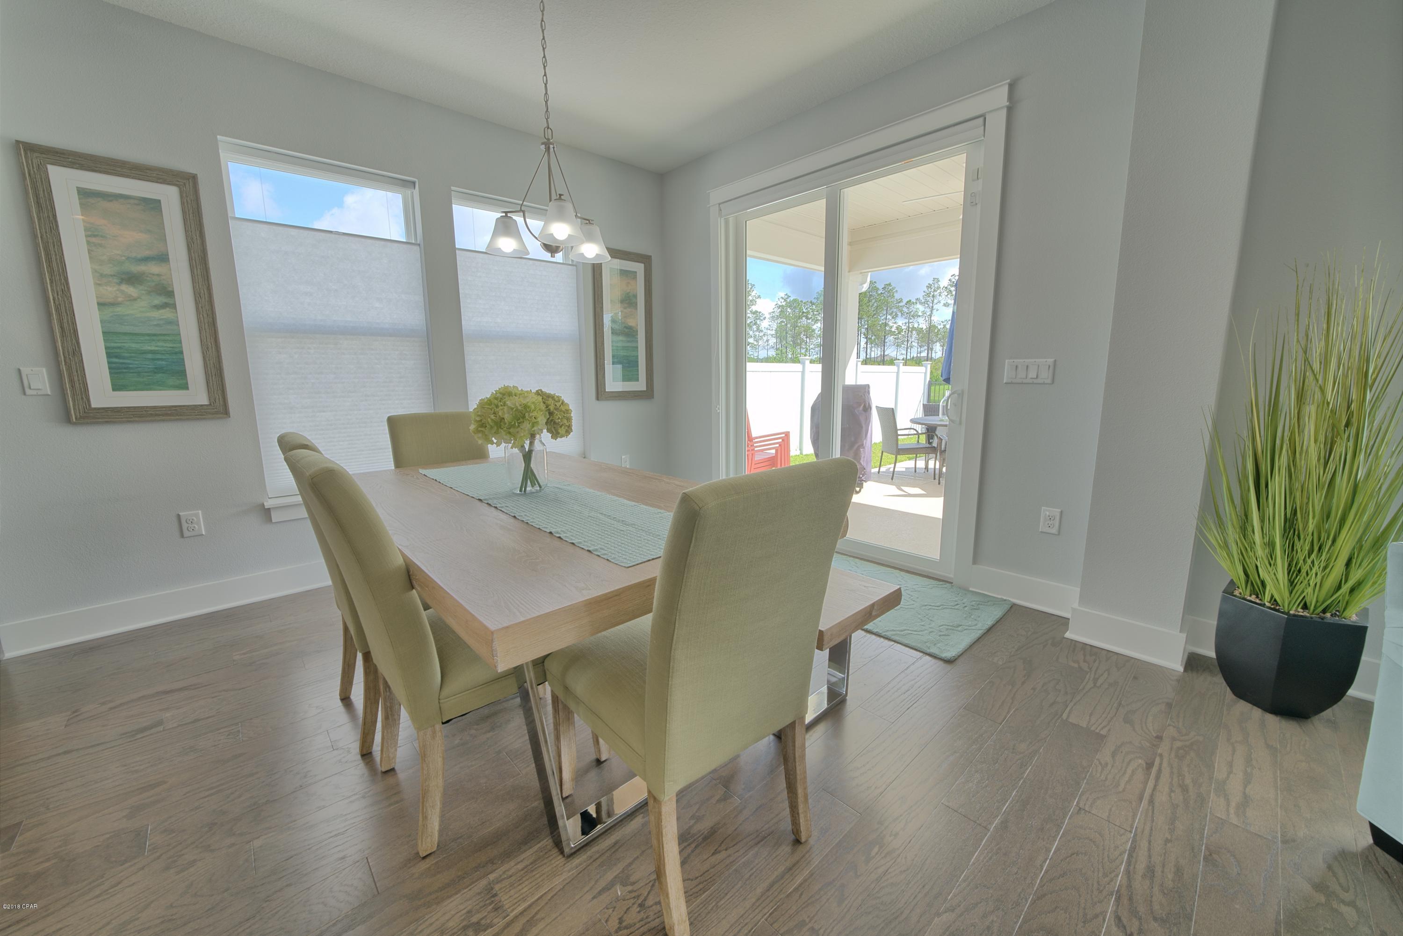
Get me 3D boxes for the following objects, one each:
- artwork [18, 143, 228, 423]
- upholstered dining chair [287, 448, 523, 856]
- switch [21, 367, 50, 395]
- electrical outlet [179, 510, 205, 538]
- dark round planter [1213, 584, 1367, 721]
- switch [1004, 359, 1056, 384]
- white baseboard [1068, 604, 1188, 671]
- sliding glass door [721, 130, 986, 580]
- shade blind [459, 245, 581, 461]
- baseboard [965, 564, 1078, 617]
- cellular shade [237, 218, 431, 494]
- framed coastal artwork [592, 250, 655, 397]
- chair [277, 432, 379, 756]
[{"bbox_3d":[-2.637,-0.807,2.367,0.525,1.165,0.035,-10,13,-43],"label":"artwork"},{"bbox_3d":[-0.674,0.428,1.467,0.660,0.995,0.475,-9,13,-41],"label":"upholstered dining chair"},{"bbox_3d":[-2.897,-0.374,2.205,0.071,0.116,0.008,-10,13,-43],"label":"switch"},{"bbox_3d":[-2.502,0.280,2.489,0.076,0.121,0.010,-9,12,-40],"label":"electrical outlet"},{"bbox_3d":[2.018,0.640,1.762,0.350,0.376,0.370,9,13,44],"label":"dark round planter"},{"bbox_3d":[1.590,-0.466,2.451,0.008,0.114,0.208,-10,13,-43],"label":"switch"},{"bbox_3d":[1.754,0.699,2.108,0.375,0.150,0.025,8,13,43],"label":"white baseboard"},{"bbox_3d":[0.808,-0.613,3.357,0.100,2.380,1.810,-10,13,-43],"label":"sliding glass door"},{"bbox_3d":[-1.218,-0.716,3.552,0.845,1.426,0.040,-9,12,-40],"label":"shade blind"},{"bbox_3d":[1.639,0.629,2.595,0.020,0.148,0.480,-10,13,-43],"label":"baseboard"},{"bbox_3d":[-2.006,-0.592,2.891,0.840,1.416,0.040,-9,12,-40],"label":"cellular shade"},{"bbox_3d":[-0.582,-1.081,3.918,0.515,1.110,0.030,-9,12,-40],"label":"framed coastal artwork"},{"bbox_3d":[-1.035,0.357,1.793,0.620,0.980,0.460,-9,13,-42],"label":"chair"}]

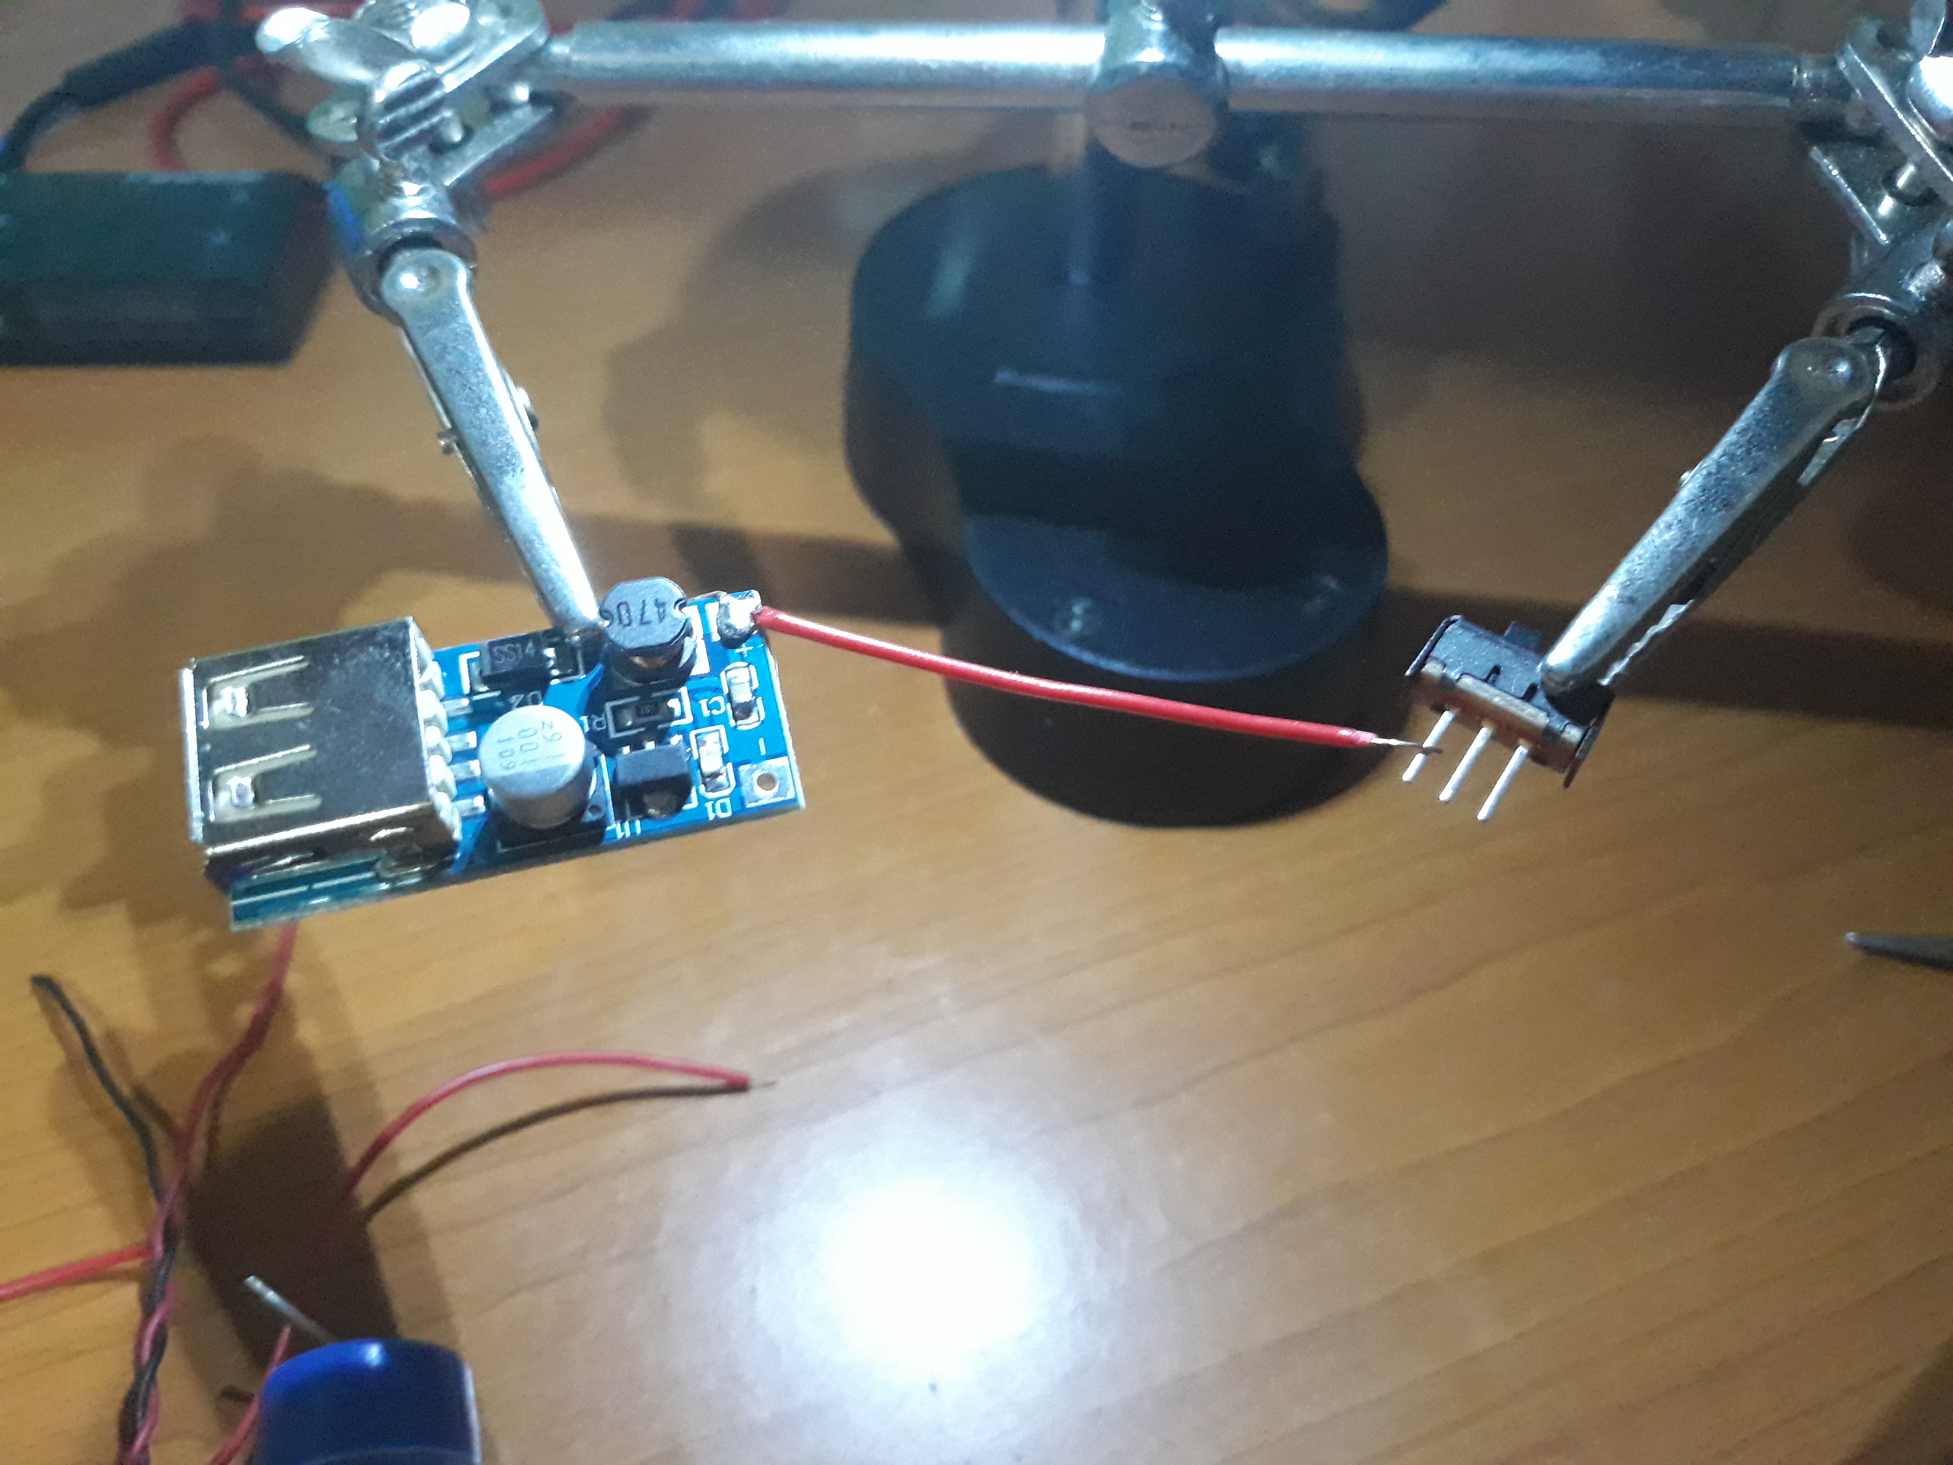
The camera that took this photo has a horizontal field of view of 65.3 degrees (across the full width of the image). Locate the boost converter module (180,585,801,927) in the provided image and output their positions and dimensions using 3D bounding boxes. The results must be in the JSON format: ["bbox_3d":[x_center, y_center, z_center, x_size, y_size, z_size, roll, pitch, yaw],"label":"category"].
[{"bbox_3d":[-0.029,0.000,0.094,0.035,0.008,0.016,-12,63,-10],"label":"boost converter module"}]

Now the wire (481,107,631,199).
[{"bbox_3d":[-0.075,-0.104,0.274,0.006,0.004,0.038,26,54,23],"label":"wire"}]

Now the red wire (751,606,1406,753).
[{"bbox_3d":[0.007,-0.003,0.100,0.045,0.003,0.002,11,49,2],"label":"red wire"}]

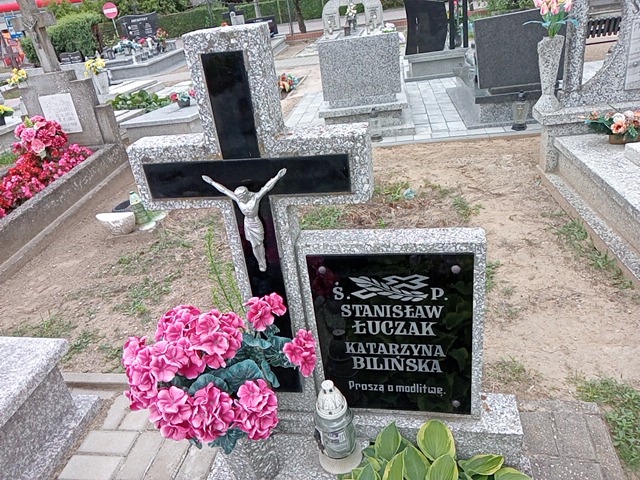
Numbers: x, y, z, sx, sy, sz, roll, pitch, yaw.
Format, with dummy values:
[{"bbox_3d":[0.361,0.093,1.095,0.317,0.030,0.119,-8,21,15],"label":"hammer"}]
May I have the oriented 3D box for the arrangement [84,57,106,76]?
[{"bbox_3d":[-3.296,-2.547,7.600,0.310,0.280,0.280,-3,26,9],"label":"arrangement"}]

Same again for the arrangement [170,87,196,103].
[{"bbox_3d":[-1.463,-1.549,5.550,0.270,0.200,0.220,-3,26,9],"label":"arrangement"}]

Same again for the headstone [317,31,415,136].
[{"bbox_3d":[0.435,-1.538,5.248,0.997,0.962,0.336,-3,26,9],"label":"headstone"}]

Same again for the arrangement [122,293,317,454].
[{"bbox_3d":[-0.258,0.351,1.318,0.470,0.345,0.290,-1,26,13],"label":"arrangement"}]

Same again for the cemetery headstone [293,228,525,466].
[{"bbox_3d":[0.289,0.313,1.573,0.622,0.719,0.169,-1,26,13],"label":"cemetery headstone"}]

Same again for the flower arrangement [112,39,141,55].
[{"bbox_3d":[-5.420,-5.420,14.500,0.720,0.400,0.420,-3,26,9],"label":"flower arrangement"}]

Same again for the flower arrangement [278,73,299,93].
[{"bbox_3d":[-0.494,-2.434,8.000,0.310,0.270,0.300,-3,26,9],"label":"flower arrangement"}]

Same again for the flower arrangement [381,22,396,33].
[{"bbox_3d":[1.323,-4.105,10.000,0.290,0.180,0.260,-3,26,9],"label":"flower arrangement"}]

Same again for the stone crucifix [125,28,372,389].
[{"bbox_3d":[-0.161,0.014,1.523,0.660,1.177,0.122,-1,26,13],"label":"stone crucifix"}]

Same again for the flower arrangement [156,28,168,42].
[{"bbox_3d":[-4.411,-5.728,14.500,0.330,0.380,0.320,-3,26,9],"label":"flower arrangement"}]

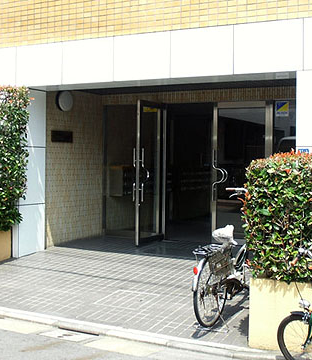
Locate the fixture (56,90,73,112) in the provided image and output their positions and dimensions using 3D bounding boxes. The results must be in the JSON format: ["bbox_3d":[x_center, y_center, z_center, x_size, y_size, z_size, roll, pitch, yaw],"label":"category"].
[{"bbox_3d":[-1.381,-1.186,9.850,0.100,0.315,0.315,1,2,30],"label":"fixture"}]

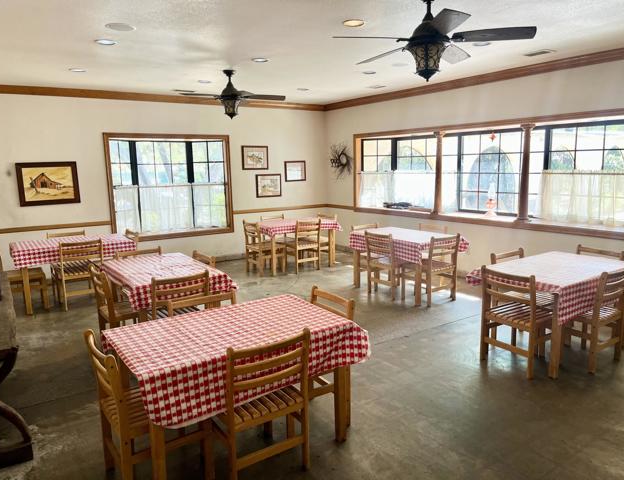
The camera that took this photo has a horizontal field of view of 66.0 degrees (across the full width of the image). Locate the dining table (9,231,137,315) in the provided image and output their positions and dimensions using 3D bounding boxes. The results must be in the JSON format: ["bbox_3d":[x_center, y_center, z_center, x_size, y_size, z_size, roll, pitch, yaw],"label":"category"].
[{"bbox_3d":[-3.081,0.403,6.269,1.330,0.745,0.800,-7,10,-31],"label":"dining table"}]

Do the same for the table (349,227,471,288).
[{"bbox_3d":[1.214,0.301,6.319,0.840,0.745,1.240,-7,11,-34],"label":"table"}]

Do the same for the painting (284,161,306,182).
[{"bbox_3d":[-0.296,-1.306,9.149,0.473,0.385,0.030,-7,11,-34],"label":"painting"}]

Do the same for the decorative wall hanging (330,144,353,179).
[{"bbox_3d":[0.544,-1.471,9.042,0.100,0.670,0.640,-7,11,-34],"label":"decorative wall hanging"}]

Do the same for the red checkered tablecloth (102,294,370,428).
[{"bbox_3d":[-0.436,0.667,2.870,1.378,0.324,0.813,-7,11,-34],"label":"red checkered tablecloth"}]

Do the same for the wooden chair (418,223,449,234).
[{"bbox_3d":[1.466,0.237,6.455,0.500,0.820,0.480,-7,11,-34],"label":"wooden chair"}]

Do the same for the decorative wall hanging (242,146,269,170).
[{"bbox_3d":[-1.010,-1.467,8.622,0.530,0.425,0.030,-7,11,-34],"label":"decorative wall hanging"}]

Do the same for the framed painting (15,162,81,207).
[{"bbox_3d":[-3.722,-0.795,6.819,0.767,0.606,0.036,-7,11,-34],"label":"framed painting"}]

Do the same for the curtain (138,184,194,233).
[{"bbox_3d":[-2.358,-0.525,7.894,0.880,0.740,0.070,-7,11,-34],"label":"curtain"}]

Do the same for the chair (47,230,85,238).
[{"bbox_3d":[-3.273,0.325,6.553,0.480,0.820,0.500,-6,10,-30],"label":"chair"}]

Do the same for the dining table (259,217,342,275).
[{"bbox_3d":[-0.314,0.086,7.898,1.280,0.745,0.800,-7,11,-34],"label":"dining table"}]

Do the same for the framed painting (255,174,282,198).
[{"bbox_3d":[-0.784,-0.998,8.847,0.530,0.420,0.030,-7,11,-34],"label":"framed painting"}]

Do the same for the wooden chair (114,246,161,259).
[{"bbox_3d":[-1.667,0.532,4.917,0.457,0.810,0.515,-7,11,-34],"label":"wooden chair"}]

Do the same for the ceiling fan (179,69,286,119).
[{"bbox_3d":[-0.959,-1.710,5.675,1.345,0.556,1.345,-7,11,-34],"label":"ceiling fan"}]

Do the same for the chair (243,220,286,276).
[{"bbox_3d":[-0.711,0.111,7.465,0.515,0.810,0.457,-7,11,-34],"label":"chair"}]

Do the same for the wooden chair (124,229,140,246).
[{"bbox_3d":[-2.595,0.314,6.429,0.515,0.810,0.457,-7,11,-34],"label":"wooden chair"}]

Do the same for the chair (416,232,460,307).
[{"bbox_3d":[1.443,0.334,5.845,0.480,0.820,0.500,-7,11,-34],"label":"chair"}]

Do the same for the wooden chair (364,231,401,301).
[{"bbox_3d":[1.016,0.296,6.048,0.515,0.810,0.457,-7,11,-34],"label":"wooden chair"}]

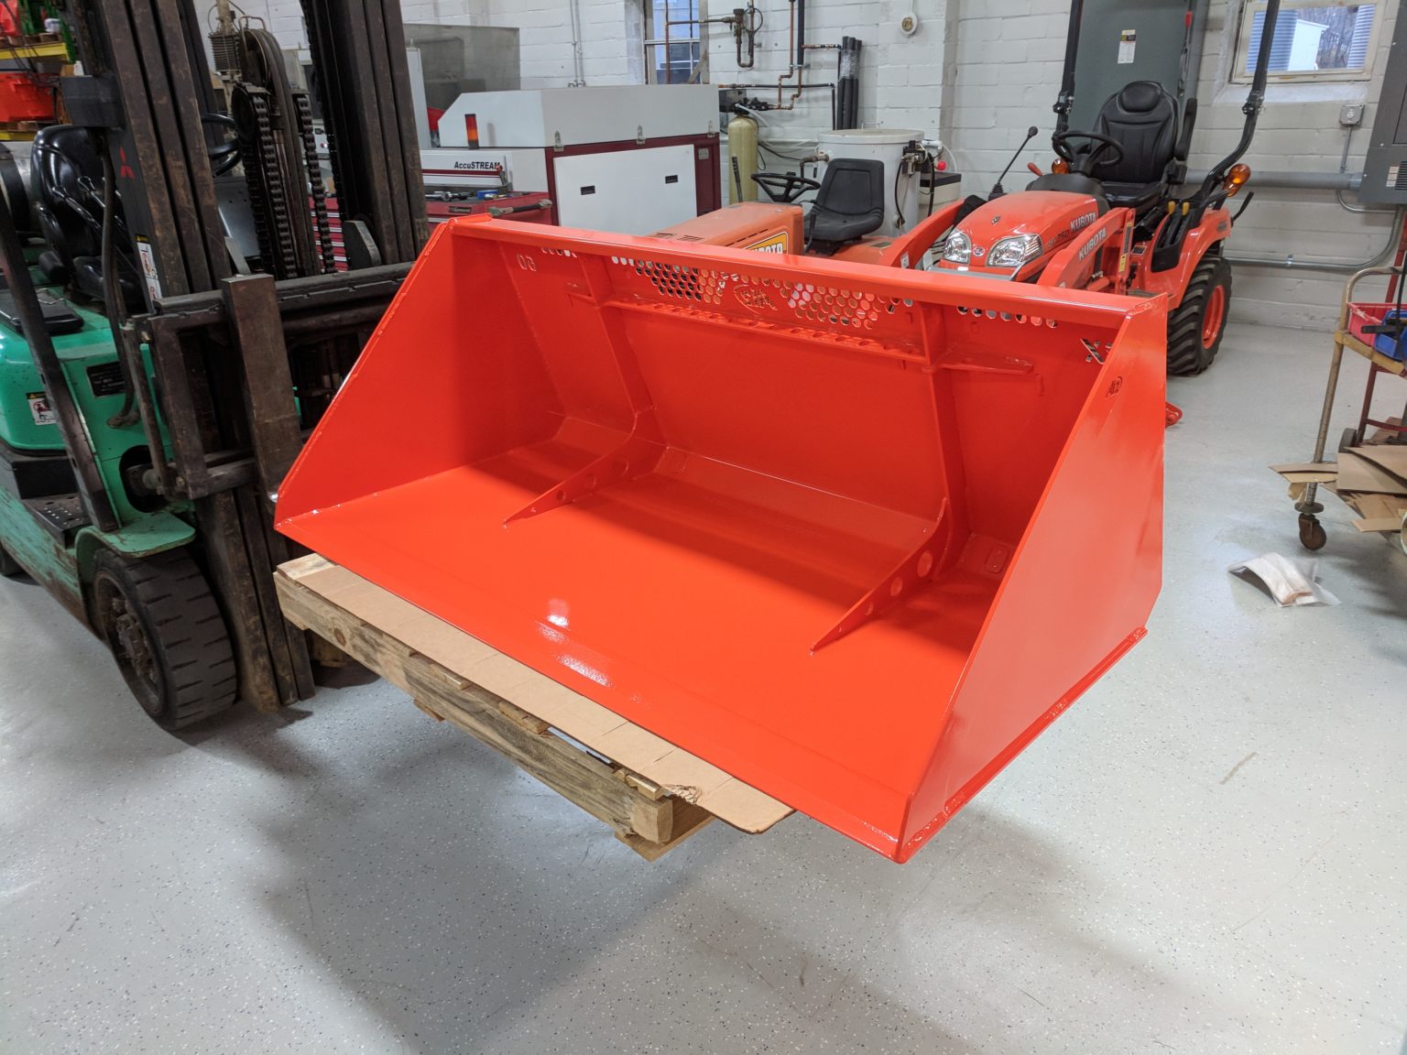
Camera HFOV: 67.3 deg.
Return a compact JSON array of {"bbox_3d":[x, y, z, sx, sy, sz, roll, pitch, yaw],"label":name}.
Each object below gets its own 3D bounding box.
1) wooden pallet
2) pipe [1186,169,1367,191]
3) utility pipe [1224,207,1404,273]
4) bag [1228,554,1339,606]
[{"bbox_3d":[-0.078,0.091,2.080,1.055,0.118,1.080,19,31,39],"label":"wooden pallet"},{"bbox_3d":[3.463,-2.127,6.456,0.990,0.090,0.090,16,29,36],"label":"pipe"},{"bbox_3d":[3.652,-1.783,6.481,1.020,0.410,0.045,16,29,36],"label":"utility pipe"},{"bbox_3d":[1.885,0.162,3.406,0.235,0.065,0.280,-3,23,-3],"label":"bag"}]

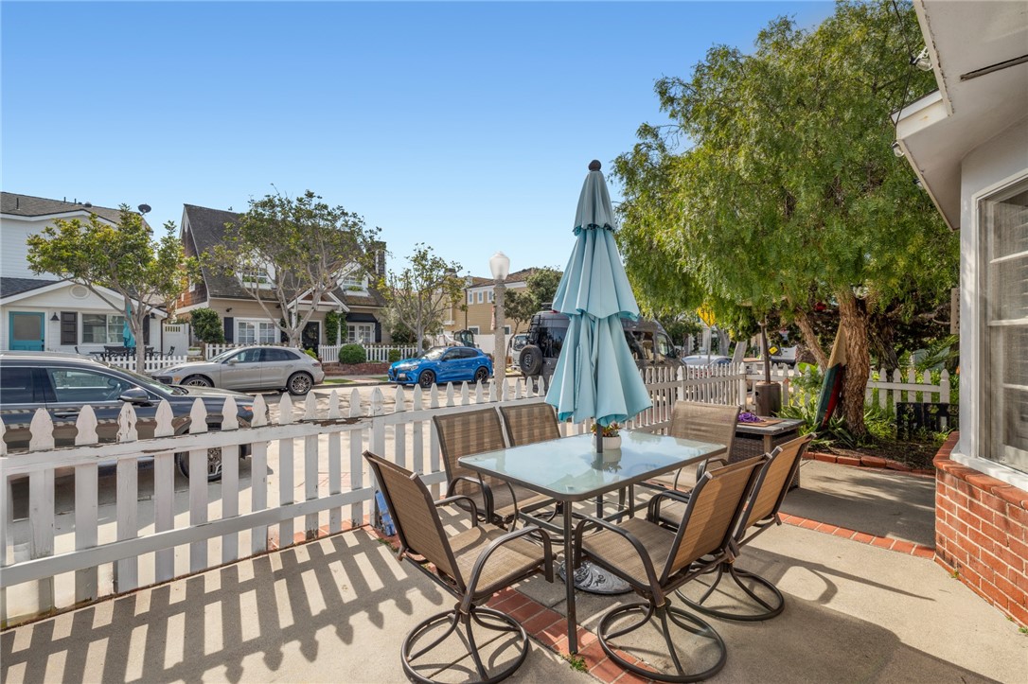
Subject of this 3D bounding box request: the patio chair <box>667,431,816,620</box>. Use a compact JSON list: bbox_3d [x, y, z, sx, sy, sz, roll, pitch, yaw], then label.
[{"bbox_3d":[1.214,0.950,2.523,0.600,0.920,0.690,0,0,-41],"label":"patio chair"}]

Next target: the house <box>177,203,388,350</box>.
[{"bbox_3d":[-14.740,-2.946,28.429,9.300,9.000,11.000,2,-2,-43],"label":"house"}]

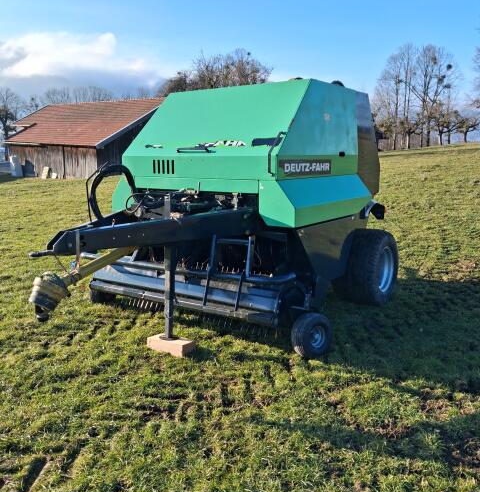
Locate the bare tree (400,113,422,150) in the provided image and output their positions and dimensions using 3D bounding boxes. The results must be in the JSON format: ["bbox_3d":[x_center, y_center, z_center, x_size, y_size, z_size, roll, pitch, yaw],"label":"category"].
[{"bbox_3d":[21.171,-14.128,61.649,2.981,4.098,2.832,0,10,0],"label":"bare tree"}]

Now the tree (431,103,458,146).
[{"bbox_3d":[25.392,-15.058,61.563,3.478,5.103,3.304,0,10,0],"label":"tree"}]

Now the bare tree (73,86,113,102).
[{"bbox_3d":[-23.654,-18.645,78.919,6.410,12.637,6.090,0,10,0],"label":"bare tree"}]

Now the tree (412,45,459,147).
[{"bbox_3d":[25.439,-19.092,63.912,5.990,12.720,5.690,0,10,0],"label":"tree"}]

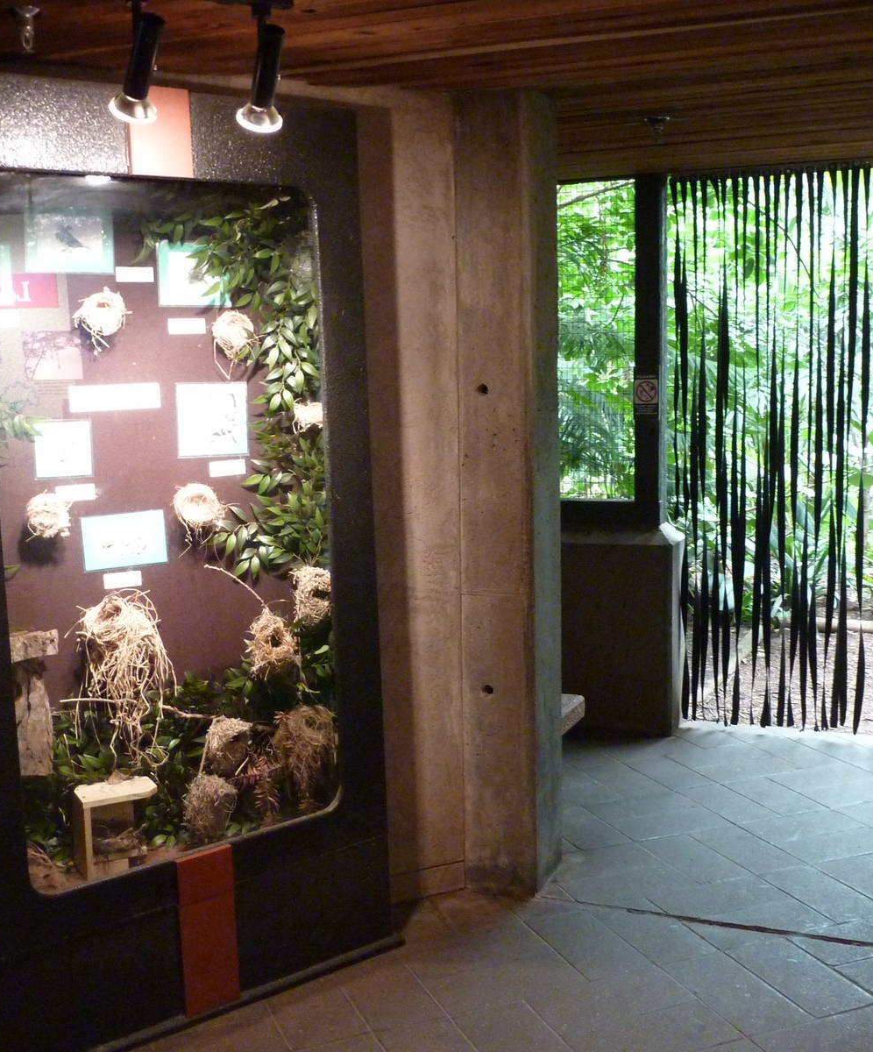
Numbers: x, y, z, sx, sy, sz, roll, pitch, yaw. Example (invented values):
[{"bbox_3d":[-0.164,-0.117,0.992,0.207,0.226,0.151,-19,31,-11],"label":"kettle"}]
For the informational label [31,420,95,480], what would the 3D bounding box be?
[{"bbox_3d":[-0.968,-0.200,3.159,0.152,0.149,0.008,-6,8,-36],"label":"informational label"}]

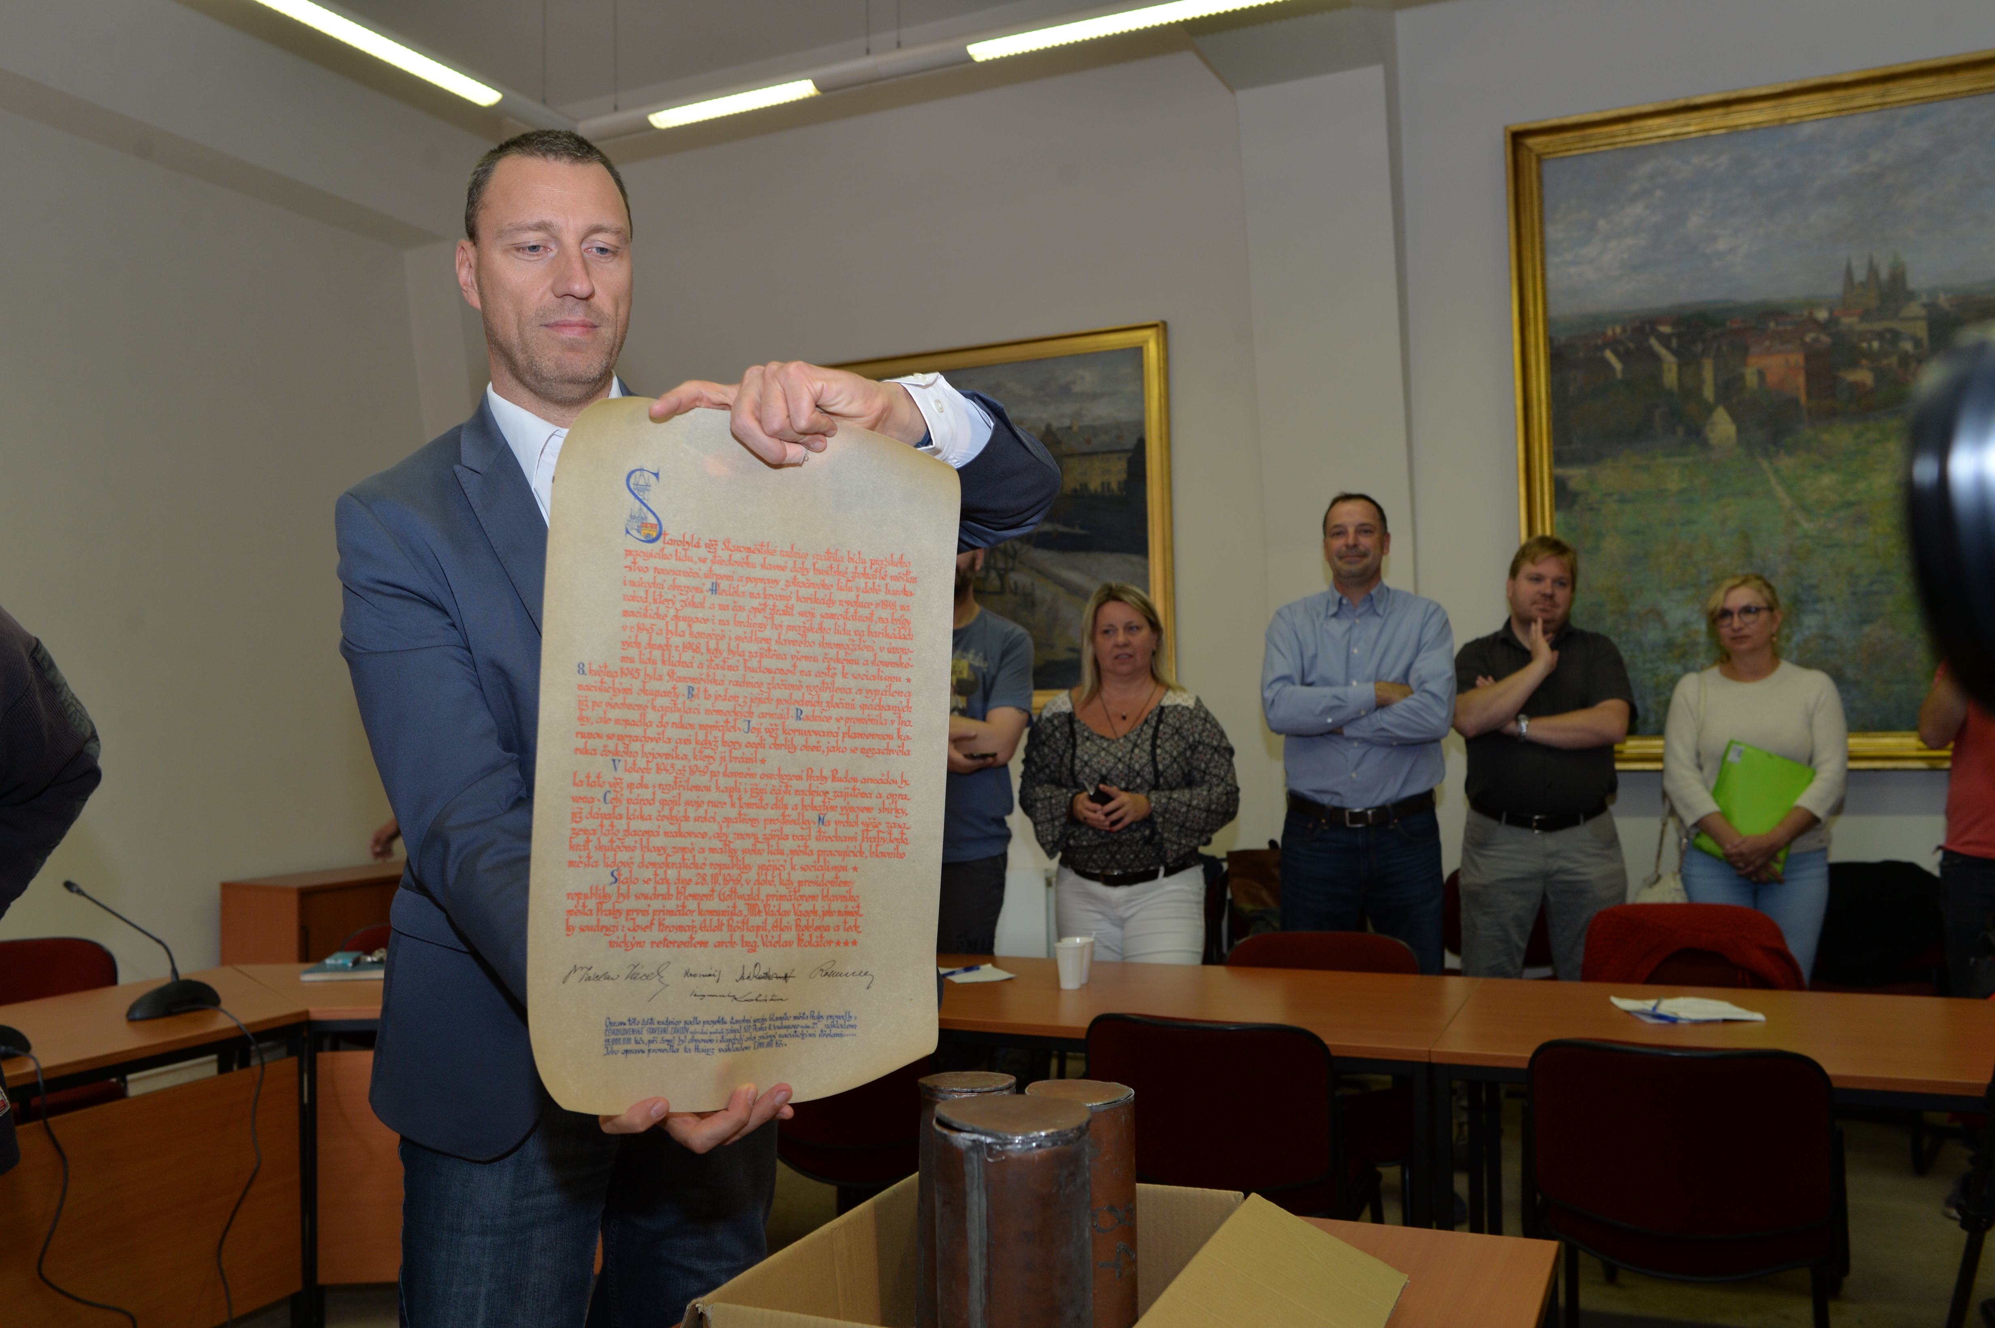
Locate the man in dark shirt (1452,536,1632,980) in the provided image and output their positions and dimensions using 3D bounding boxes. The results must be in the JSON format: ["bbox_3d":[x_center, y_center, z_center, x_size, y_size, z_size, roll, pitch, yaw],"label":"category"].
[{"bbox_3d":[1.491,0.531,4.215,0.480,1.770,0.380,-2,-2,19],"label":"man in dark shirt"}]

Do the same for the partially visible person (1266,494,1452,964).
[{"bbox_3d":[0.948,0.493,4.083,0.500,1.860,0.370,-2,-2,13],"label":"partially visible person"}]

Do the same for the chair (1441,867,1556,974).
[{"bbox_3d":[1.554,1.027,4.711,0.520,0.810,0.550,-2,-2,24],"label":"chair"}]

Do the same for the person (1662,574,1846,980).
[{"bbox_3d":[2.088,0.576,4.258,0.460,1.660,0.340,-2,-2,29],"label":"person"}]

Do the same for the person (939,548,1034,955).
[{"bbox_3d":[-0.116,0.538,4.050,0.500,1.810,0.370,-1,-2,3],"label":"person"}]

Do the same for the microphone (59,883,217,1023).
[{"bbox_3d":[-1.800,0.574,3.201,0.380,0.260,0.160,-2,-2,24],"label":"microphone"}]

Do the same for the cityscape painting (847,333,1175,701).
[{"bbox_3d":[-0.089,-0.513,5.972,1.600,1.420,0.080,-2,-2,24],"label":"cityscape painting"}]

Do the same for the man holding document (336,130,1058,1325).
[{"bbox_3d":[-0.270,0.439,1.300,0.620,1.830,0.560,-1,-2,-16],"label":"man holding document"}]

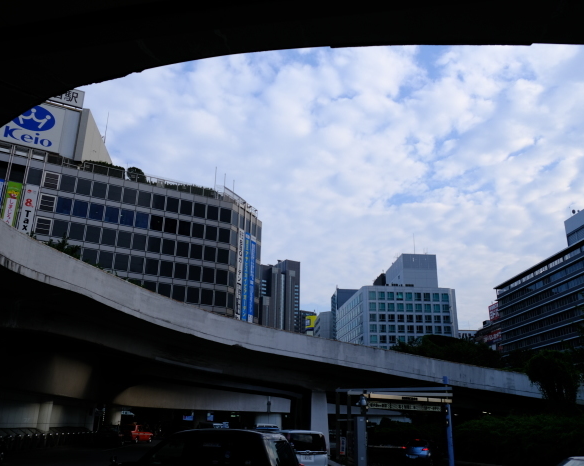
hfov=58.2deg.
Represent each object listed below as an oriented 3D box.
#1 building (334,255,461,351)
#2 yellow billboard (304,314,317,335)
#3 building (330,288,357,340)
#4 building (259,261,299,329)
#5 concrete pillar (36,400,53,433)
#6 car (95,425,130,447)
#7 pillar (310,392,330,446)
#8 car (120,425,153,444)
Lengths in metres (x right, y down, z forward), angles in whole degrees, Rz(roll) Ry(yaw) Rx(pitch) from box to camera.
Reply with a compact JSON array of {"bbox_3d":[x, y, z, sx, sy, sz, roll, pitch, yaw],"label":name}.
[{"bbox_3d":[38.331,39.430,199.862,33.370,53.000,46.520,2,-18,-4],"label":"building"},{"bbox_3d":[10.893,53.684,308.946,8.500,10.000,1.000,-5,-20,19],"label":"yellow billboard"},{"bbox_3d":[28.687,53.275,241.166,18.000,52.500,18.000,2,-18,-3],"label":"building"},{"bbox_3d":[-18.291,103.996,543.916,34.000,146.000,45.000,11,-21,-27],"label":"building"},{"bbox_3d":[-23.091,17.135,48.953,1.200,3.000,1.200,11,-21,-28],"label":"concrete pillar"},{"bbox_3d":[-13.882,15.581,40.465,1.700,1.520,4.700,2,-18,-3],"label":"car"},{"bbox_3d":[1.653,11.180,30.437,1.150,3.700,1.150,1,-18,0],"label":"pillar"},{"bbox_3d":[-13.661,17.325,45.367,1.700,1.520,4.700,-2,-19,9],"label":"car"}]

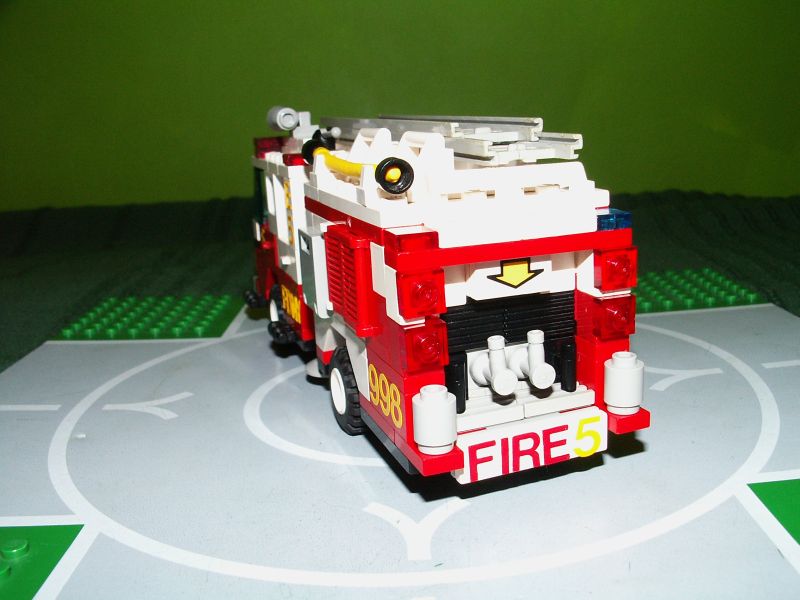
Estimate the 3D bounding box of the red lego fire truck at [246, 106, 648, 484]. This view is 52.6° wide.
[{"bbox_3d":[-0.003,-0.015,0.223,0.053,0.077,0.172,-8,15,-18],"label":"red lego fire truck"}]

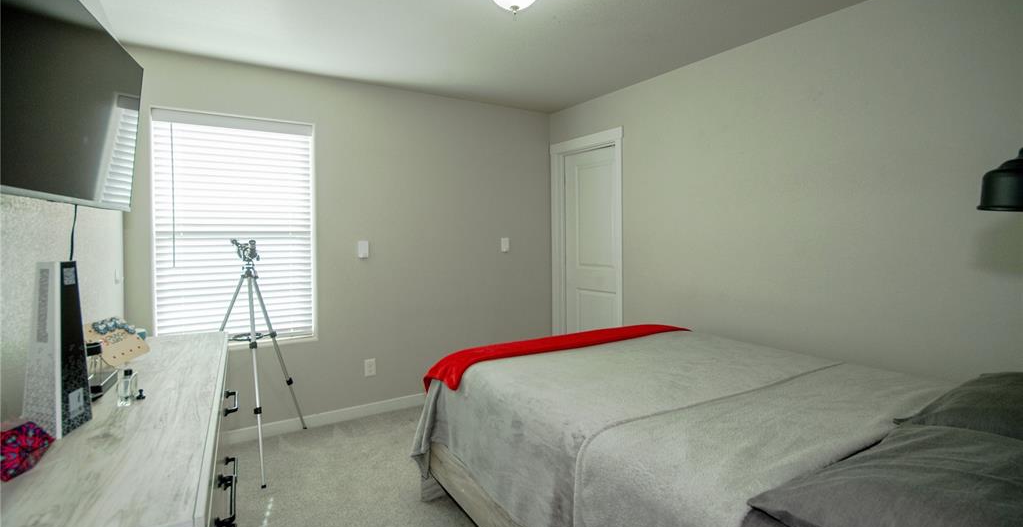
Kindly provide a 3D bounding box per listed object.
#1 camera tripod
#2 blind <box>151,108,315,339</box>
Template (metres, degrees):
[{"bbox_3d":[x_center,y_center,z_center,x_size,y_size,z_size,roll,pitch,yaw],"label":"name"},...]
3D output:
[{"bbox_3d":[-1.517,0.529,2.463,0.710,1.320,0.630,-3,5,-39],"label":"camera tripod"},{"bbox_3d":[-1.752,-0.209,2.753,0.870,1.460,0.060,-2,4,-33],"label":"blind"}]

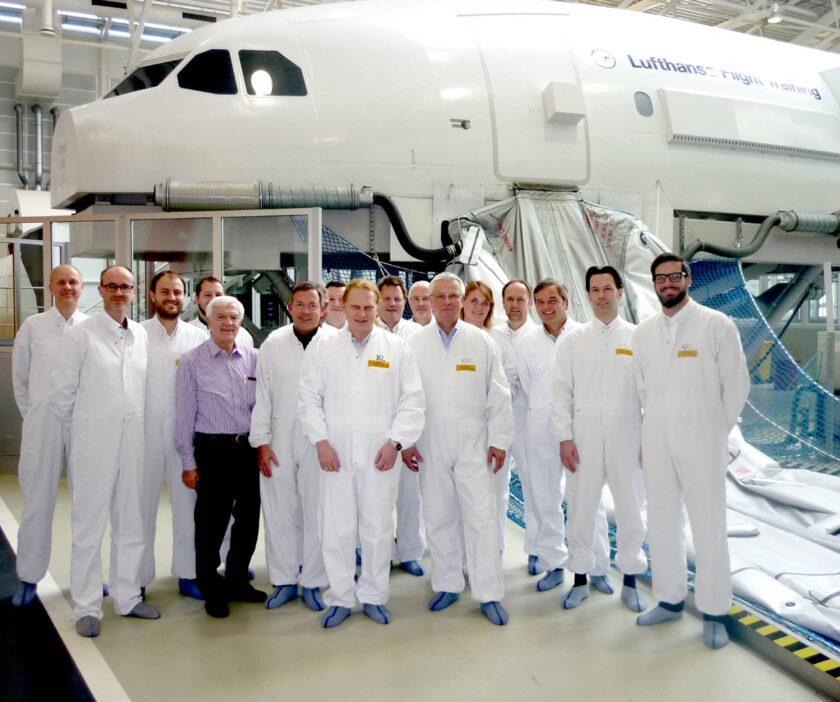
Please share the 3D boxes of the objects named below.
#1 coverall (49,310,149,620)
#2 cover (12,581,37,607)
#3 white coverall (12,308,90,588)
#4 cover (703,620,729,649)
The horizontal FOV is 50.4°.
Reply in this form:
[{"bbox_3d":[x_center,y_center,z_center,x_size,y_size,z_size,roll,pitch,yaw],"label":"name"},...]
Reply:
[{"bbox_3d":[-1.634,0.584,4.550,0.540,1.530,0.380,-1,2,-35],"label":"coverall"},{"bbox_3d":[-2.160,1.310,4.904,0.110,0.105,0.280,0,3,-6],"label":"cover"},{"bbox_3d":[-2.039,0.529,5.020,0.530,1.540,0.360,-1,1,-25],"label":"white coverall"},{"bbox_3d":[1.406,1.324,4.255,0.115,0.095,0.280,0,1,17],"label":"cover"}]

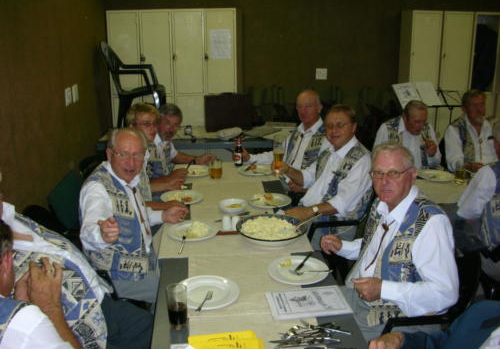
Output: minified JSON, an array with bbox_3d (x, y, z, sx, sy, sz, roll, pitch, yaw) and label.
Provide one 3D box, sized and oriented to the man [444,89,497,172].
[{"bbox_3d":[1.630,0.032,3.701,0.530,1.280,0.720,-6,19,-17],"label":"man"}]

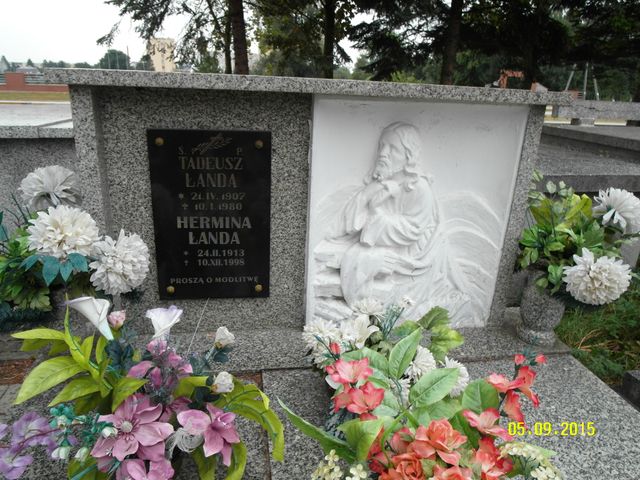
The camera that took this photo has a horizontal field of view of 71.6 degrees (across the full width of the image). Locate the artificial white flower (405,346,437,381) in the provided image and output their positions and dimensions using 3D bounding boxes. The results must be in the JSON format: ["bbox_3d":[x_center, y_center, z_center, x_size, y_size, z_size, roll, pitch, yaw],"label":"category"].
[{"bbox_3d":[0.292,0.360,1.289,0.105,0.095,0.075,8,20,15],"label":"artificial white flower"}]

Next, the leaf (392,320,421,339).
[{"bbox_3d":[0.251,0.267,1.308,0.097,0.054,0.055,7,20,12],"label":"leaf"}]

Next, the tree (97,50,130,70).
[{"bbox_3d":[-35.012,-29.835,75.787,5.747,4.670,5.460,-6,21,-23],"label":"tree"}]

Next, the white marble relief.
[{"bbox_3d":[0.287,-0.030,1.485,0.655,0.718,0.100,0,20,-9],"label":"white marble relief"}]

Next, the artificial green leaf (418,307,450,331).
[{"bbox_3d":[0.342,0.234,1.325,0.096,0.063,0.055,9,20,16],"label":"artificial green leaf"}]

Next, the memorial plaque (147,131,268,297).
[{"bbox_3d":[-0.339,-0.062,1.405,0.360,0.557,0.030,0,20,-9],"label":"memorial plaque"}]

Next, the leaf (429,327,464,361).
[{"bbox_3d":[0.384,0.314,1.346,0.109,0.091,0.060,9,21,18],"label":"leaf"}]

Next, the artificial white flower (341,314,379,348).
[{"bbox_3d":[0.112,0.259,1.254,0.107,0.085,0.080,5,20,6],"label":"artificial white flower"}]

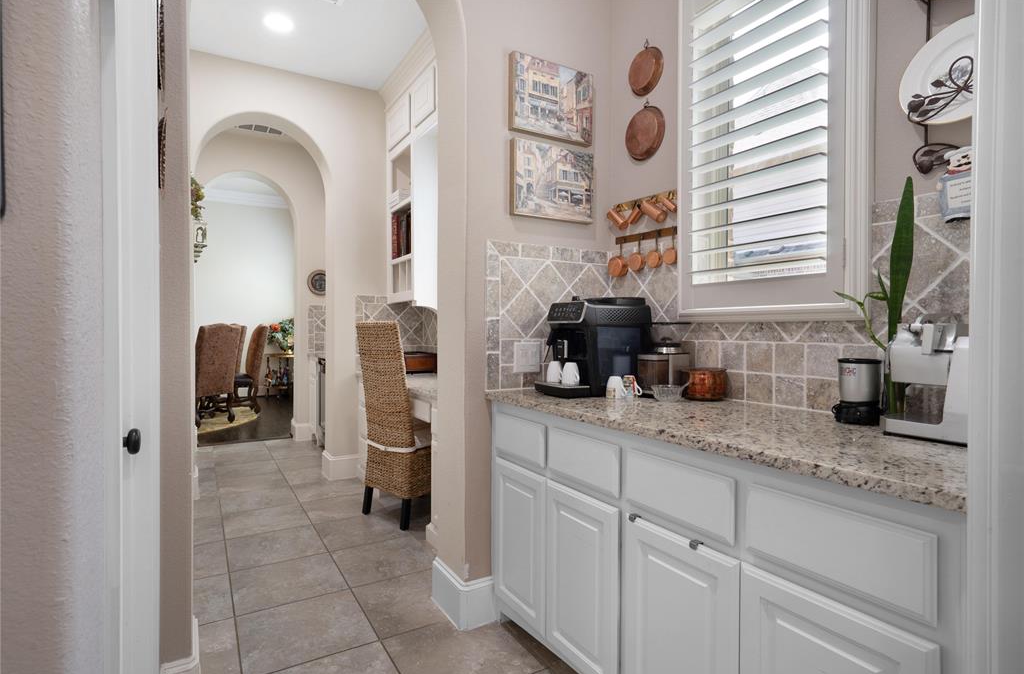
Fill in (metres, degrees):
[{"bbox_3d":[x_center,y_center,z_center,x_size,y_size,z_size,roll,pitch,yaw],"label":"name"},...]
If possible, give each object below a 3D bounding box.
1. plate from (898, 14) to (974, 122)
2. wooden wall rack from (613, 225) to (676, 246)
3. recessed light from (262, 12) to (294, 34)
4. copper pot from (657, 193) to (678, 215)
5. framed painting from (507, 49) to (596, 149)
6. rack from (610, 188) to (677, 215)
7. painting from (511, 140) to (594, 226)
[{"bbox_3d":[1.050,-0.625,1.254,0.030,0.262,0.262,10,-4,-30],"label":"plate"},{"bbox_3d":[0.544,-0.421,2.234,0.025,0.037,0.365,0,1,-30],"label":"wooden wall rack"},{"bbox_3d":[-1.452,-1.941,3.358,0.180,0.025,0.180,0,1,-30],"label":"recessed light"},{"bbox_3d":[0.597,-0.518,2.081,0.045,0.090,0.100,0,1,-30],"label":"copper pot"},{"bbox_3d":[0.168,-0.970,2.229,0.395,0.300,0.040,0,1,-30],"label":"framed painting"},{"bbox_3d":[0.542,-0.561,2.231,0.035,0.045,0.370,0,1,-30],"label":"rack"},{"bbox_3d":[0.176,-0.644,2.267,0.400,0.305,0.035,0,1,-30],"label":"painting"}]

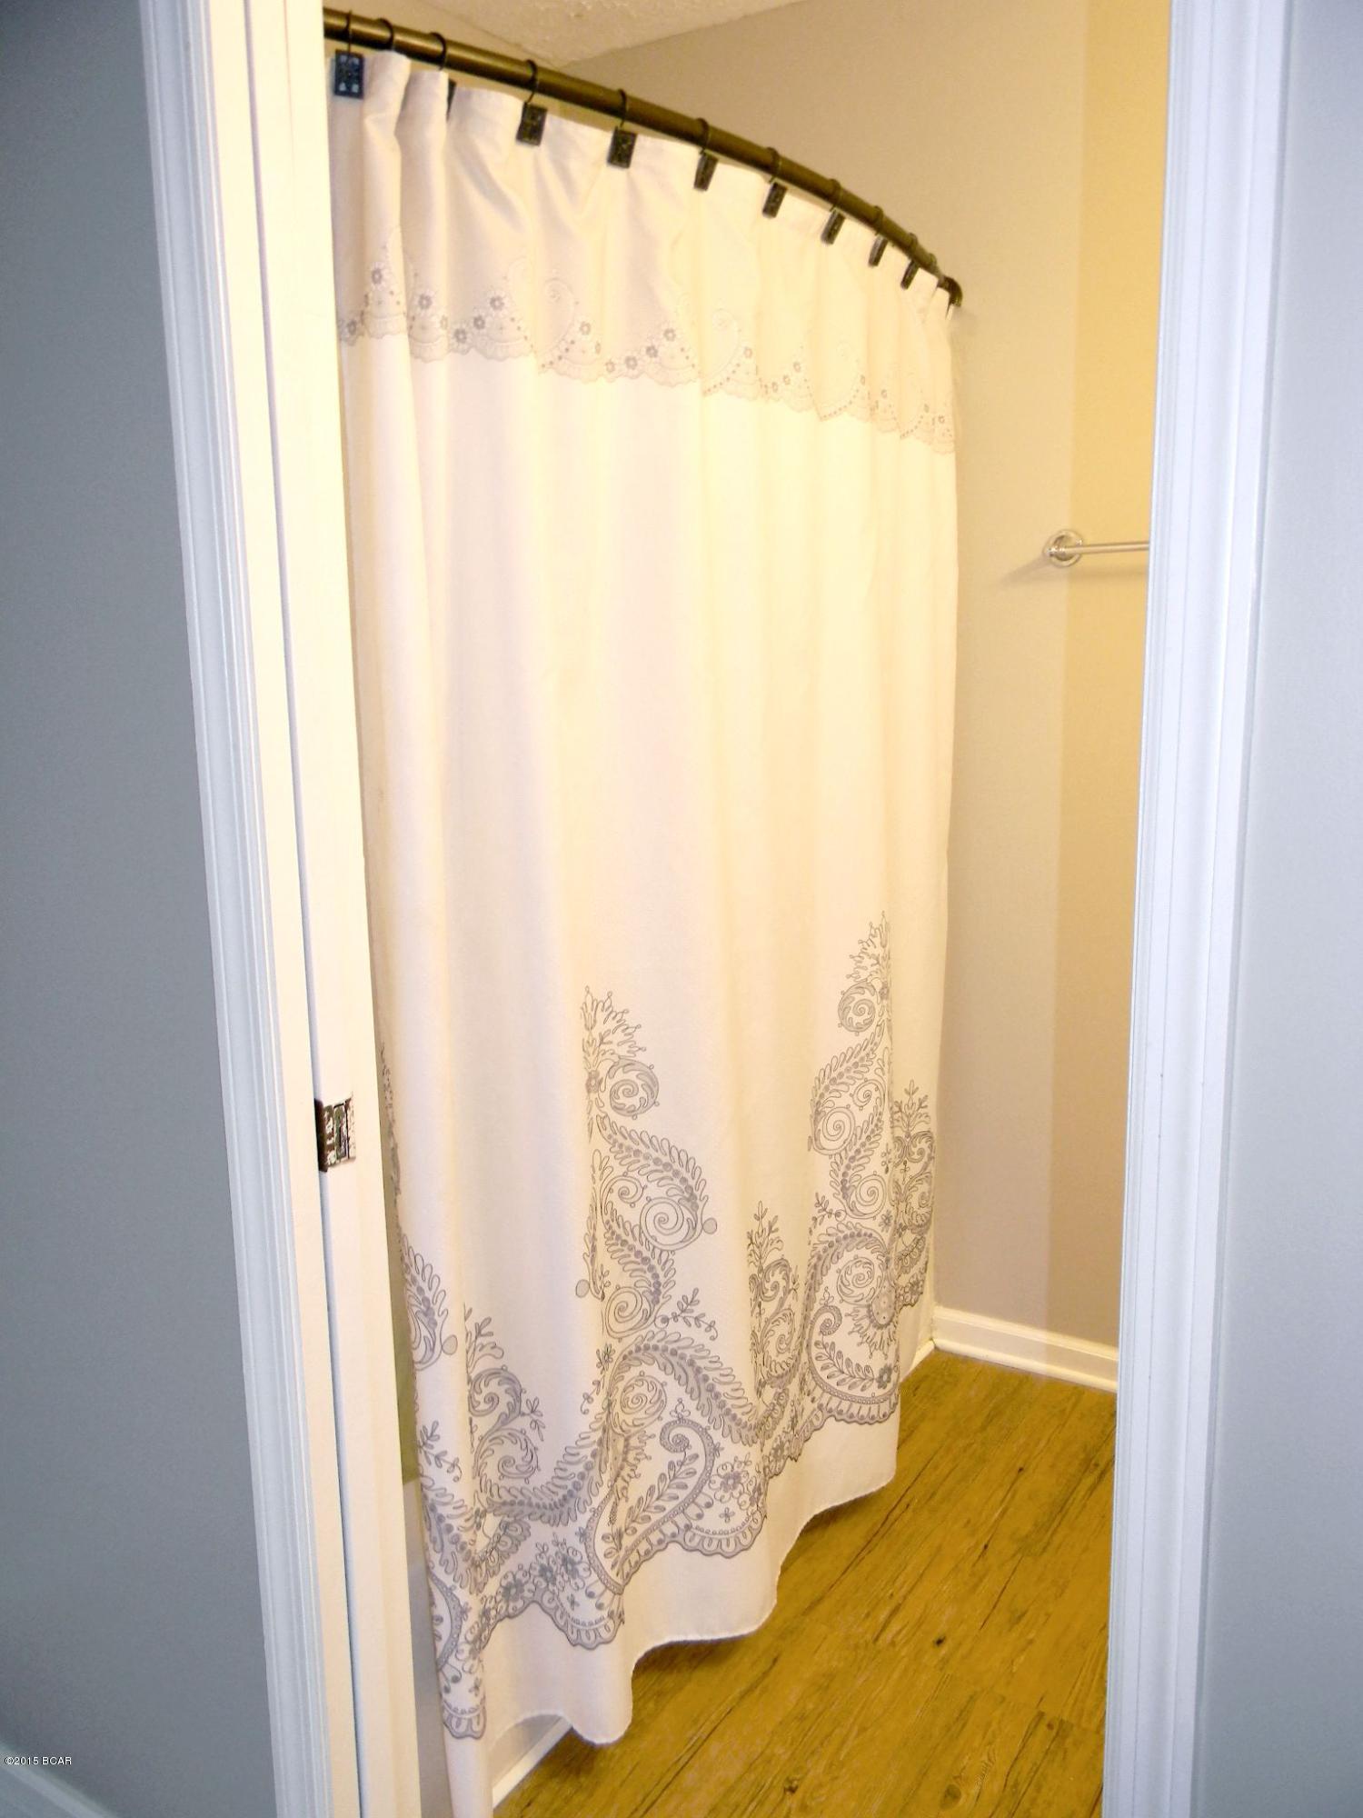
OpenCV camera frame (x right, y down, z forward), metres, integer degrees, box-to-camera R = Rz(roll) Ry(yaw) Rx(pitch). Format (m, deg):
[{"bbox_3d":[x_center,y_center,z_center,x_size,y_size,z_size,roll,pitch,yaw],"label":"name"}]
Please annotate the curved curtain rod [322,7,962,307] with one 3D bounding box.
[{"bbox_3d":[0.048,-0.928,1.860,0.185,0.050,1.527,6,12,36],"label":"curved curtain rod"}]

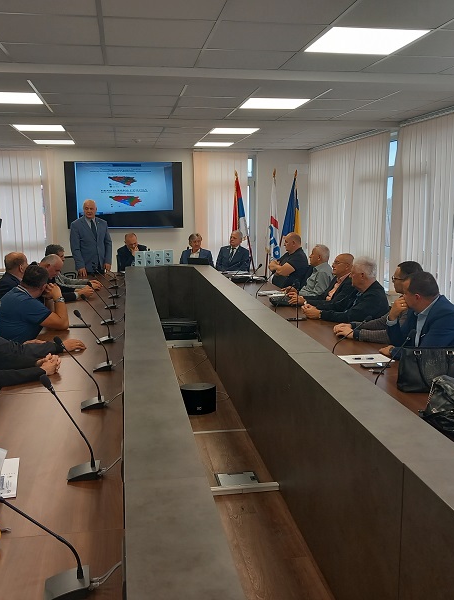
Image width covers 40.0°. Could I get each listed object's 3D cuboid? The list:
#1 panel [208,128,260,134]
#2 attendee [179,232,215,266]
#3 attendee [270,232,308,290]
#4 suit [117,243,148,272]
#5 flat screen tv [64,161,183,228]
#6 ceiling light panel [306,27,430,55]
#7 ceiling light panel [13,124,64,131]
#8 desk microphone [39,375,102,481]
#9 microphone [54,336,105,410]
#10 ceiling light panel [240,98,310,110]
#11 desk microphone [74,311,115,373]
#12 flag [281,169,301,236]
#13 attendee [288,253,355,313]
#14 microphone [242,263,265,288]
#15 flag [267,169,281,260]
[{"bbox_3d":[0.102,-2.169,7.987,0.590,0.040,0.590,-2,9,-9],"label":"panel"},{"bbox_3d":[-0.448,-0.336,9.302,0.530,1.310,0.800,-1,9,-3],"label":"attendee"},{"bbox_3d":[0.720,-0.155,7.776,0.740,1.370,0.540,-1,9,-6],"label":"attendee"},{"bbox_3d":[-1.391,-0.520,9.144,0.520,0.680,0.450,-2,9,-9],"label":"suit"},{"bbox_3d":[-1.710,-1.751,10.510,1.930,1.100,0.070,-2,9,-9],"label":"flat screen tv"},{"bbox_3d":[0.802,-1.511,3.649,0.590,0.040,0.590,-2,9,-9],"label":"ceiling light panel"},{"bbox_3d":[-2.283,-2.094,7.610,0.590,0.040,0.590,-2,9,-9],"label":"ceiling light panel"},{"bbox_3d":[-0.544,0.442,2.180,0.210,0.380,0.100,-2,9,-9],"label":"desk microphone"},{"bbox_3d":[-0.703,0.351,2.980,0.235,0.360,0.110,-4,9,-21],"label":"microphone"},{"bbox_3d":[0.438,-1.844,5.858,0.590,0.040,0.590,-2,9,-9],"label":"ceiling light panel"},{"bbox_3d":[-0.784,0.247,3.668,0.220,0.360,0.110,-3,9,-18],"label":"desk microphone"},{"bbox_3d":[1.152,-1.573,11.116,0.380,1.500,0.200,-2,9,-9],"label":"flag"},{"bbox_3d":[0.964,0.197,5.724,0.800,1.270,0.550,-1,9,-6],"label":"attendee"},{"bbox_3d":[0.264,-0.242,6.741,0.280,0.340,0.130,-2,9,-9],"label":"microphone"},{"bbox_3d":[0.836,-1.524,11.072,0.260,1.580,0.180,-2,9,-9],"label":"flag"}]

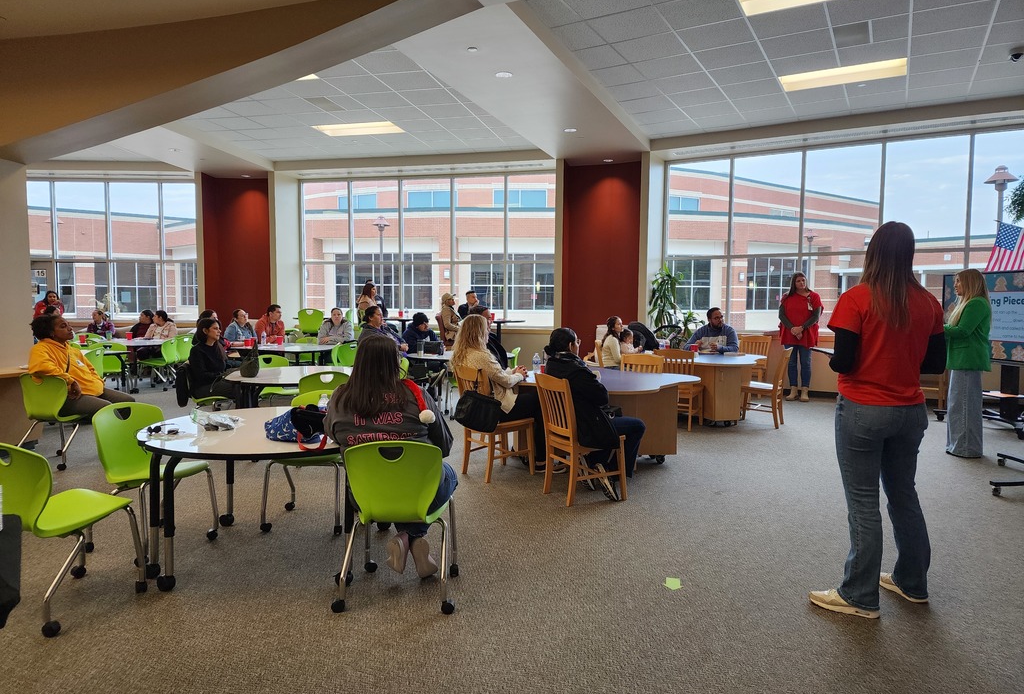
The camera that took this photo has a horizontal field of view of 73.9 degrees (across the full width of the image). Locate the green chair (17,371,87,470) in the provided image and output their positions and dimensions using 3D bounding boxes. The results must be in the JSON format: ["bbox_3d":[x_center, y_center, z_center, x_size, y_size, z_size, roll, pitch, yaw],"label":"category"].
[{"bbox_3d":[-3.822,0.595,5.776,0.500,0.785,0.550,1,4,14],"label":"green chair"}]

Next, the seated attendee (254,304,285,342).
[{"bbox_3d":[-3.680,-0.027,10.527,0.520,1.235,0.680,-2,5,-31],"label":"seated attendee"}]

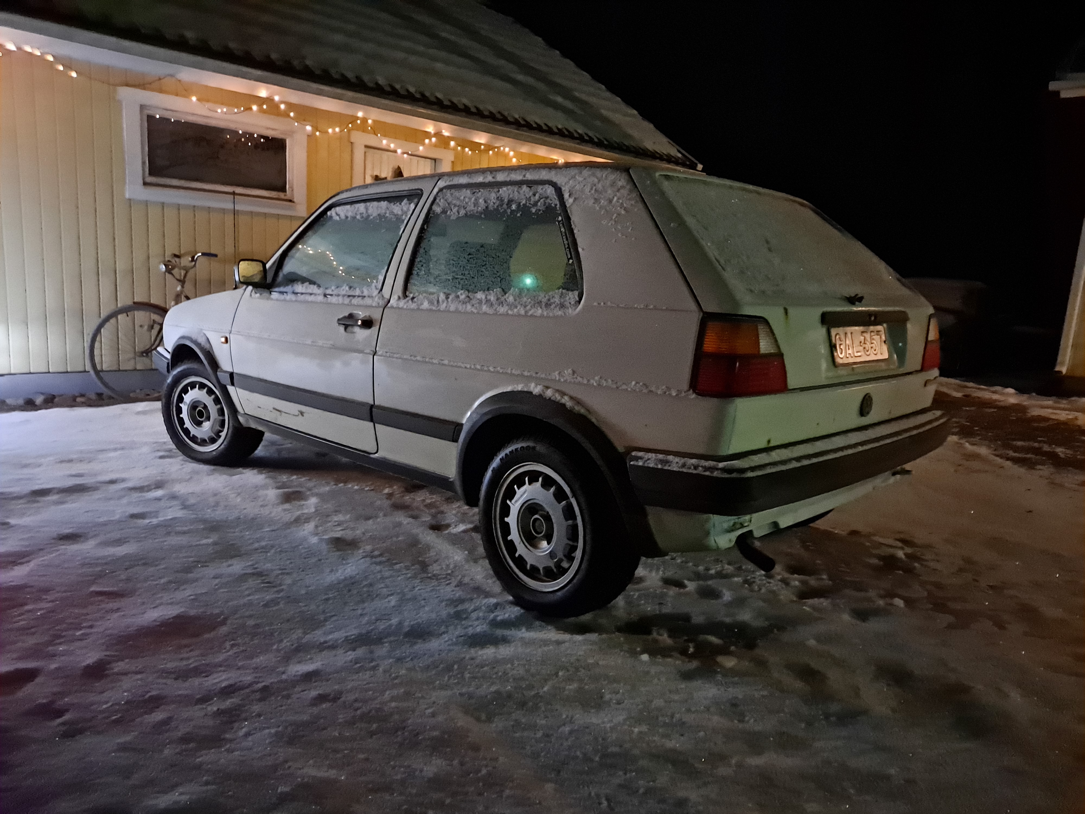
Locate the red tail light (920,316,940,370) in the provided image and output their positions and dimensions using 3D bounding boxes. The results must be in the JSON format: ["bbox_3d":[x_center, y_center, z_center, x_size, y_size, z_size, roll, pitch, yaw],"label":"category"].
[{"bbox_3d":[1.413,-0.236,2.878,0.110,0.200,0.310,10,12,43],"label":"red tail light"}]

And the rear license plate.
[{"bbox_3d":[0.978,-0.191,2.400,0.012,0.115,0.397,-6,0,45],"label":"rear license plate"}]

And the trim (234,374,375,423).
[{"bbox_3d":[-1.010,-0.048,3.196,1.110,0.066,0.022,10,12,43],"label":"trim"}]

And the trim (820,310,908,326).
[{"bbox_3d":[0.987,-0.272,2.381,0.035,0.042,0.635,10,12,43],"label":"trim"}]

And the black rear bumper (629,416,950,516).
[{"bbox_3d":[0.917,0.125,2.497,0.335,0.132,1.645,10,12,43],"label":"black rear bumper"}]

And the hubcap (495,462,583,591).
[{"bbox_3d":[-0.006,0.356,2.344,0.380,0.380,0.055,10,12,44],"label":"hubcap"}]

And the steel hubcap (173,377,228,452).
[{"bbox_3d":[-1.750,0.035,4.027,0.378,0.378,0.055,6,9,22],"label":"steel hubcap"}]

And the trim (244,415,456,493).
[{"bbox_3d":[-0.830,0.166,3.118,1.530,0.060,0.050,10,12,44],"label":"trim"}]

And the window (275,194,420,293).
[{"bbox_3d":[-0.804,-0.635,3.133,0.880,0.400,0.040,10,-8,44],"label":"window"}]

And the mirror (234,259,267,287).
[{"bbox_3d":[-1.264,-0.579,3.393,0.100,0.122,0.150,10,12,44],"label":"mirror"}]

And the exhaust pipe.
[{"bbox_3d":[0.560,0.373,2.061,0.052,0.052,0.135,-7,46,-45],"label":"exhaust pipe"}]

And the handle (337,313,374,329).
[{"bbox_3d":[-0.682,-0.312,2.862,0.215,0.055,0.048,10,12,44],"label":"handle"}]

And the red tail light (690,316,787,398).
[{"bbox_3d":[0.504,-0.133,1.971,0.118,0.202,0.288,10,12,44],"label":"red tail light"}]

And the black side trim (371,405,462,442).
[{"bbox_3d":[-0.440,0.054,2.681,0.500,0.067,0.025,10,12,44],"label":"black side trim"}]

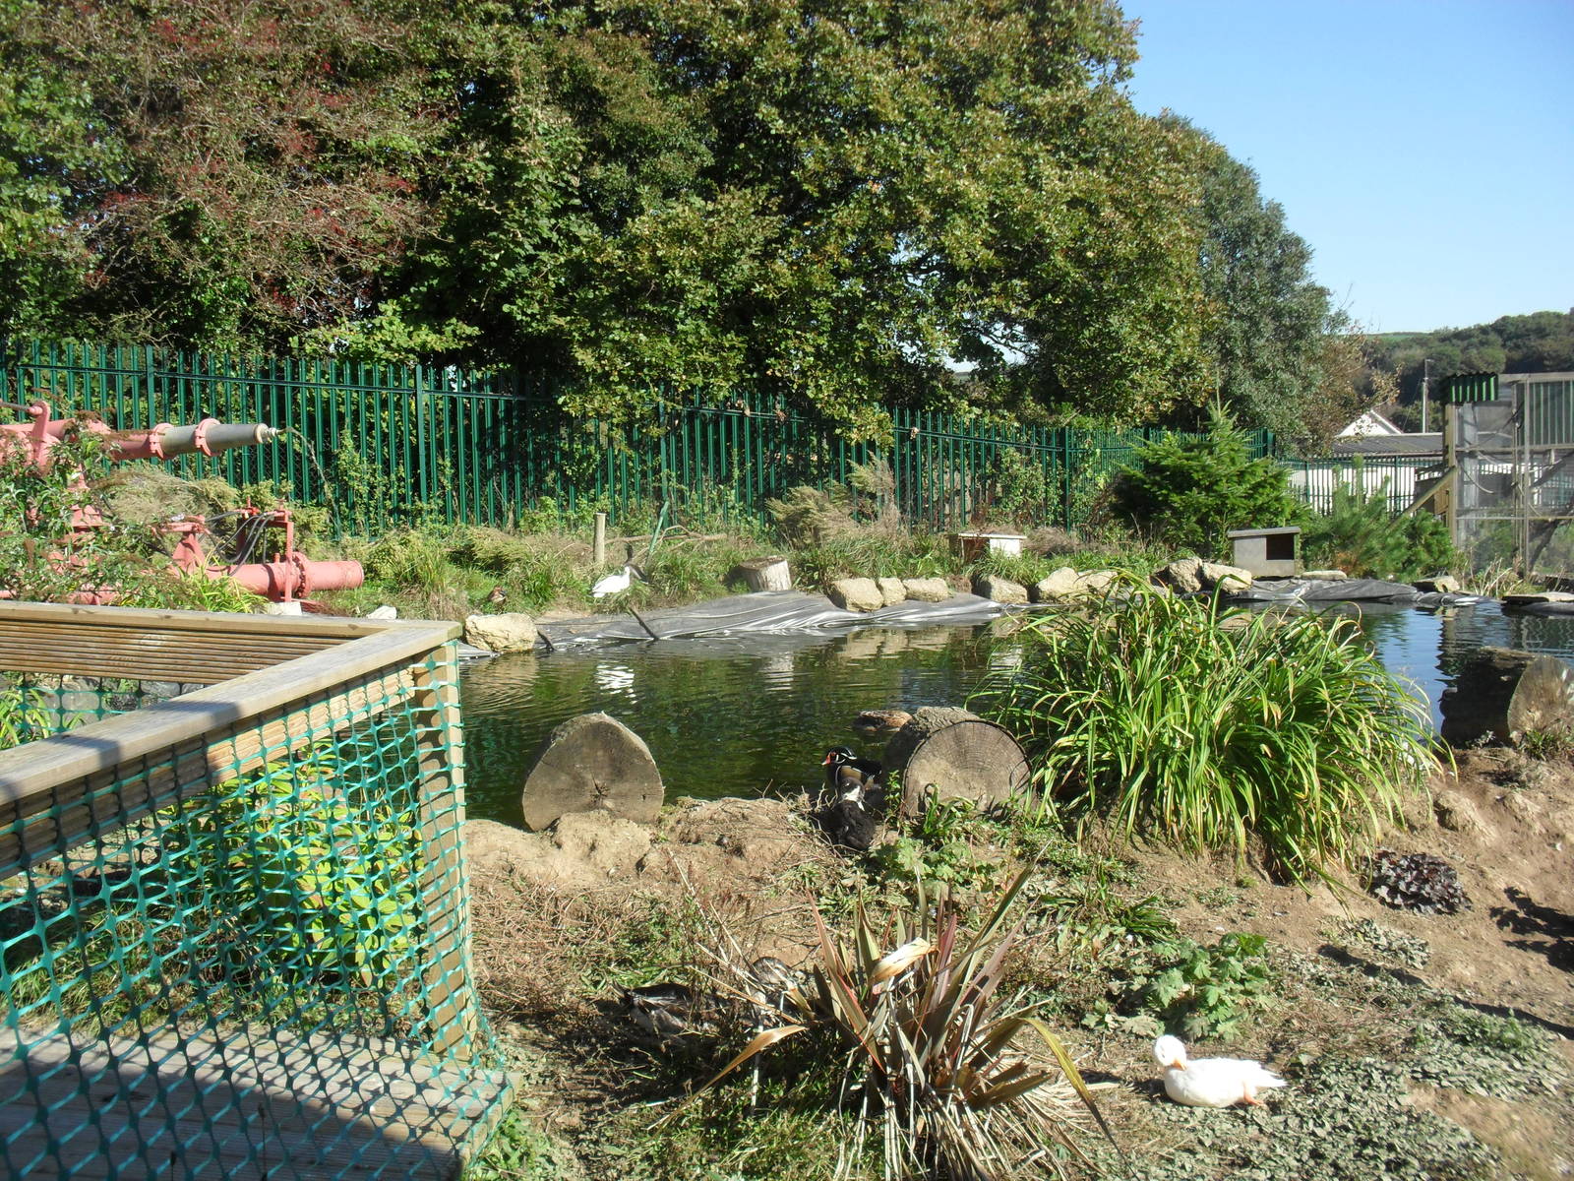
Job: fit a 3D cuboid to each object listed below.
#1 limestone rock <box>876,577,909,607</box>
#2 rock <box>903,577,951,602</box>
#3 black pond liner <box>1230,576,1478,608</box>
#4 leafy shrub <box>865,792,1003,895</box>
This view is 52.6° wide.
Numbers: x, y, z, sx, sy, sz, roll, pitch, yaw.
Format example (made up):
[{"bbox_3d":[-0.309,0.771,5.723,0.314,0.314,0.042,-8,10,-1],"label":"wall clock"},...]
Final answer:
[{"bbox_3d":[1.060,0.012,16.050,0.330,0.310,0.370,-1,4,0],"label":"limestone rock"},{"bbox_3d":[1.414,-0.012,16.050,0.480,0.260,0.340,-1,4,0],"label":"rock"},{"bbox_3d":[5.965,0.019,16.800,2.550,0.260,0.950,0,4,21],"label":"black pond liner"},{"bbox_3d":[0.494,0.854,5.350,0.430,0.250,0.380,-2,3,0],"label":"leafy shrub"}]

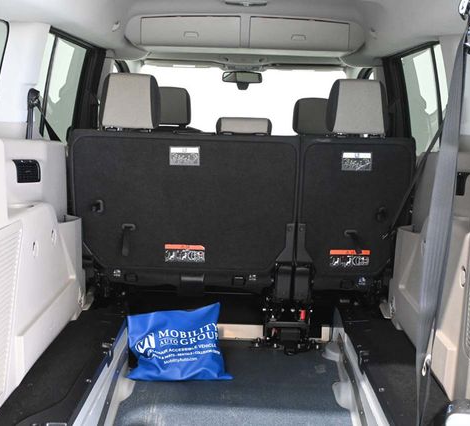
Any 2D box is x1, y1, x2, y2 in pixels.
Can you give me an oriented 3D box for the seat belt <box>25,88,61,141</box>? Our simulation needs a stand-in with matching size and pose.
[{"bbox_3d":[-0.633,-0.327,2.300,0.074,0.163,0.150,2,9,1],"label":"seat belt"}]

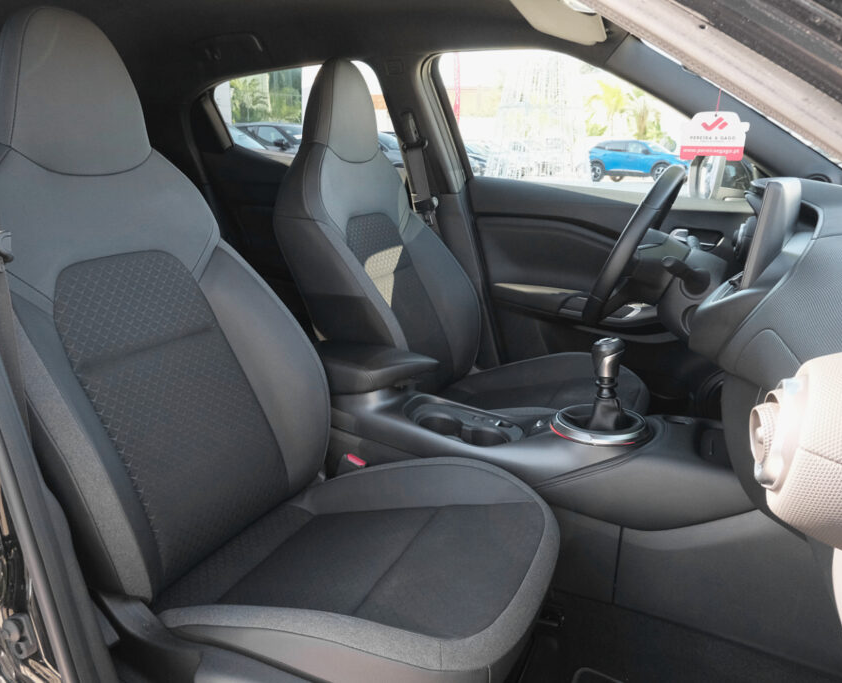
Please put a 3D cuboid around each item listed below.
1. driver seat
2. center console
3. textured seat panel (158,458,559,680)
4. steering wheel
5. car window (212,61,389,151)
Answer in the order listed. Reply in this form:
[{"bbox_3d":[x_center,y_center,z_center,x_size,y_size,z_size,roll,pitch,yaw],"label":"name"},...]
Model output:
[{"bbox_3d":[0.108,-0.177,1.569,0.902,0.953,0.512,9,18,27],"label":"driver seat"},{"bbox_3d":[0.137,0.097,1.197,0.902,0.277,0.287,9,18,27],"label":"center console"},{"bbox_3d":[-0.065,0.330,0.942,0.502,0.164,0.487,1,15,29],"label":"textured seat panel"},{"bbox_3d":[0.466,-0.184,1.367,0.092,0.364,0.369,32,28,17],"label":"steering wheel"},{"bbox_3d":[-0.369,-0.695,2.039,0.687,0.297,0.061,9,33,27],"label":"car window"}]

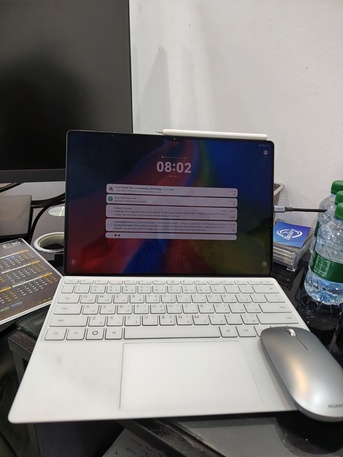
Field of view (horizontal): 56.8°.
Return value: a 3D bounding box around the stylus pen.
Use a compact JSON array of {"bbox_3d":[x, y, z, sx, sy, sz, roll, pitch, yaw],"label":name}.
[{"bbox_3d":[0.059,-0.132,0.447,0.161,0.009,0.009,1,-1,-6],"label":"stylus pen"}]

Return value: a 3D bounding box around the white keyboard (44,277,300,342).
[{"bbox_3d":[0.006,0.093,0.378,0.279,0.009,0.112,1,26,-7],"label":"white keyboard"}]

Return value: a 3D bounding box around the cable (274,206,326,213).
[{"bbox_3d":[0.187,-0.026,0.460,0.079,0.009,0.007,1,-1,-6],"label":"cable"}]

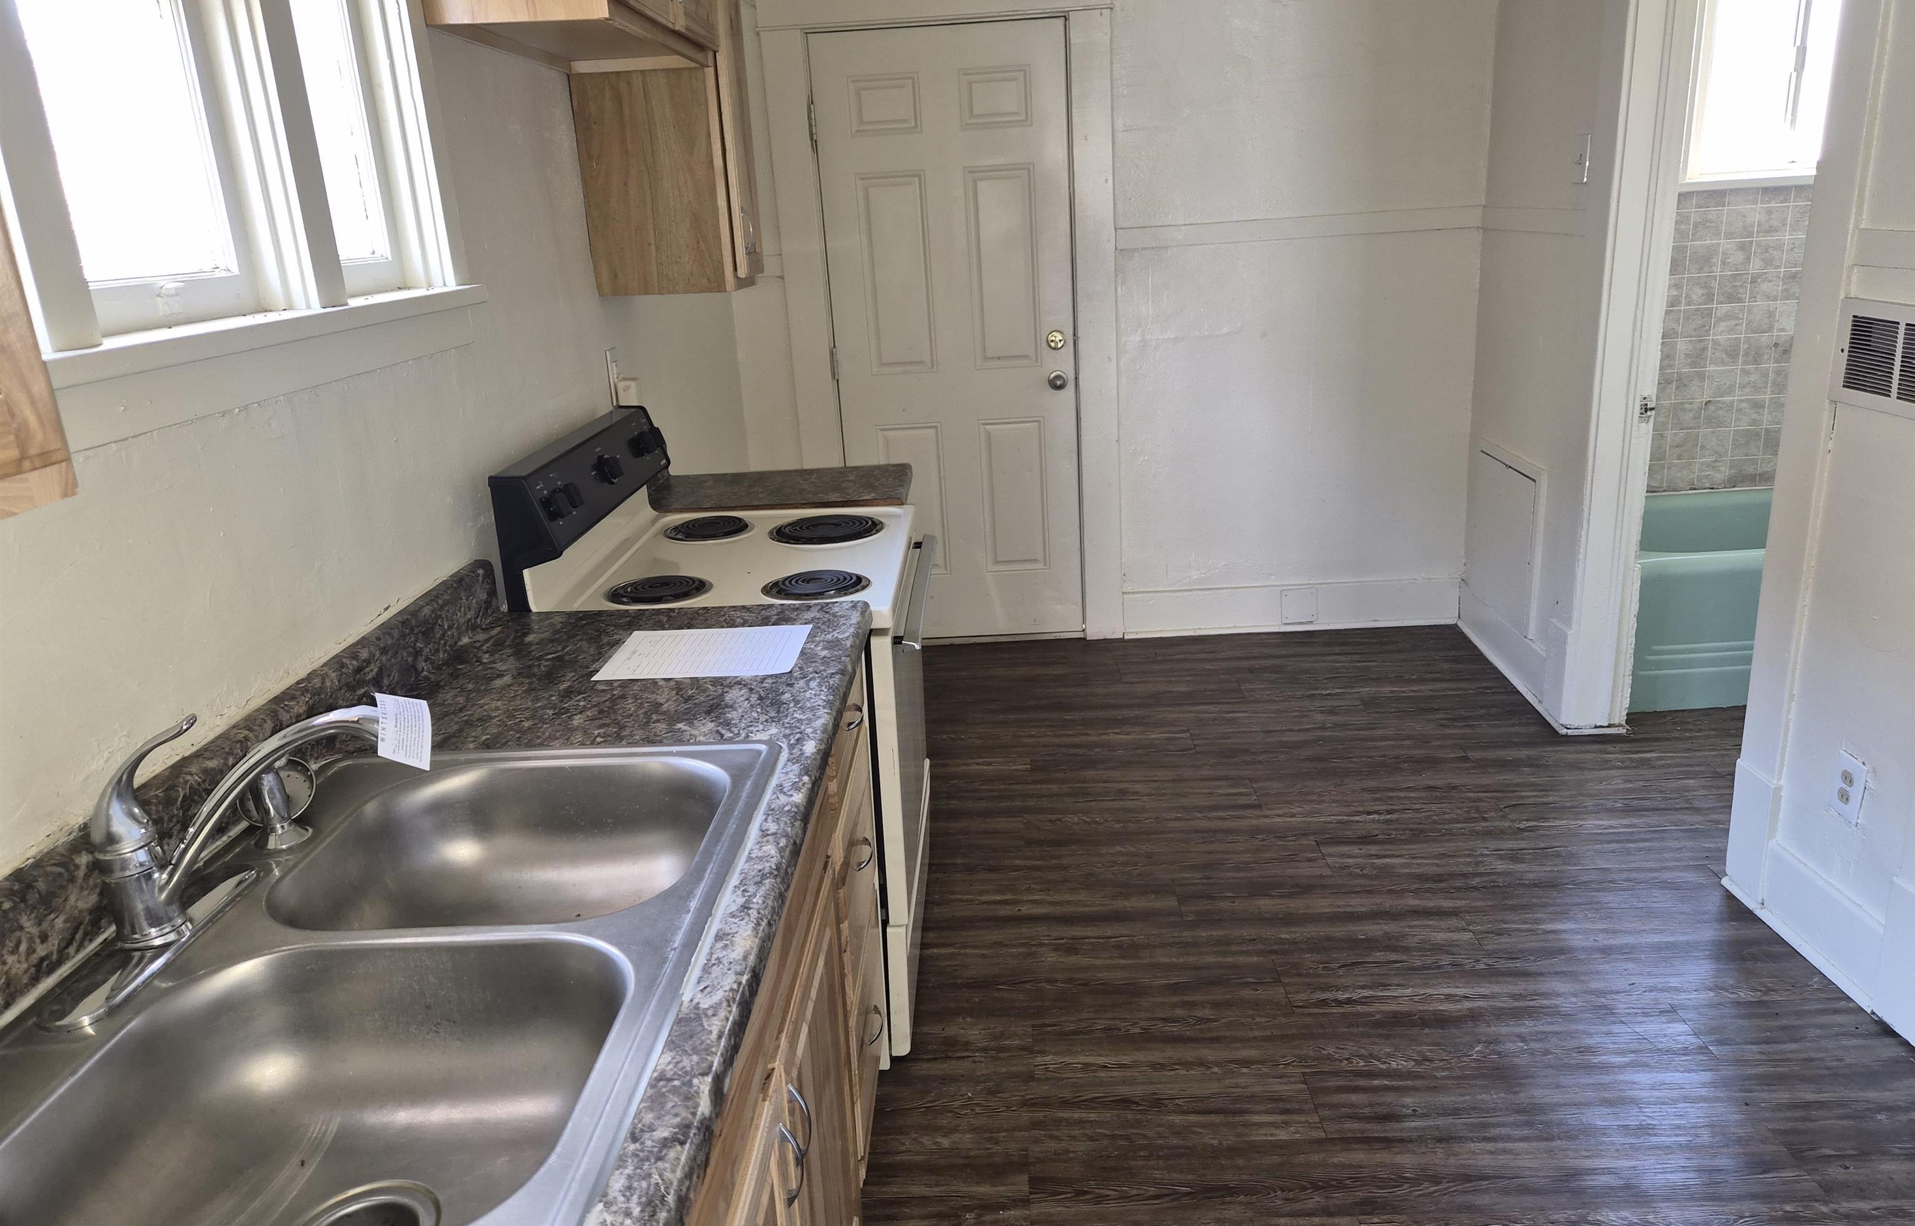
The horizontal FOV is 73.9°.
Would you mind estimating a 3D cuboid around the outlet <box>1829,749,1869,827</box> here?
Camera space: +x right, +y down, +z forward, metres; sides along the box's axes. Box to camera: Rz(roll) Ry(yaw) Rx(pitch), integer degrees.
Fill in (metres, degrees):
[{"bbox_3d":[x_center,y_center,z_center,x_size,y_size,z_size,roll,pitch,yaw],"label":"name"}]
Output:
[{"bbox_3d":[1.714,0.337,2.451,0.010,0.124,0.080,-3,18,2],"label":"outlet"}]

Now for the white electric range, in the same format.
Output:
[{"bbox_3d":[-0.373,0.211,2.526,0.675,1.165,0.760,-3,18,2],"label":"white electric range"}]

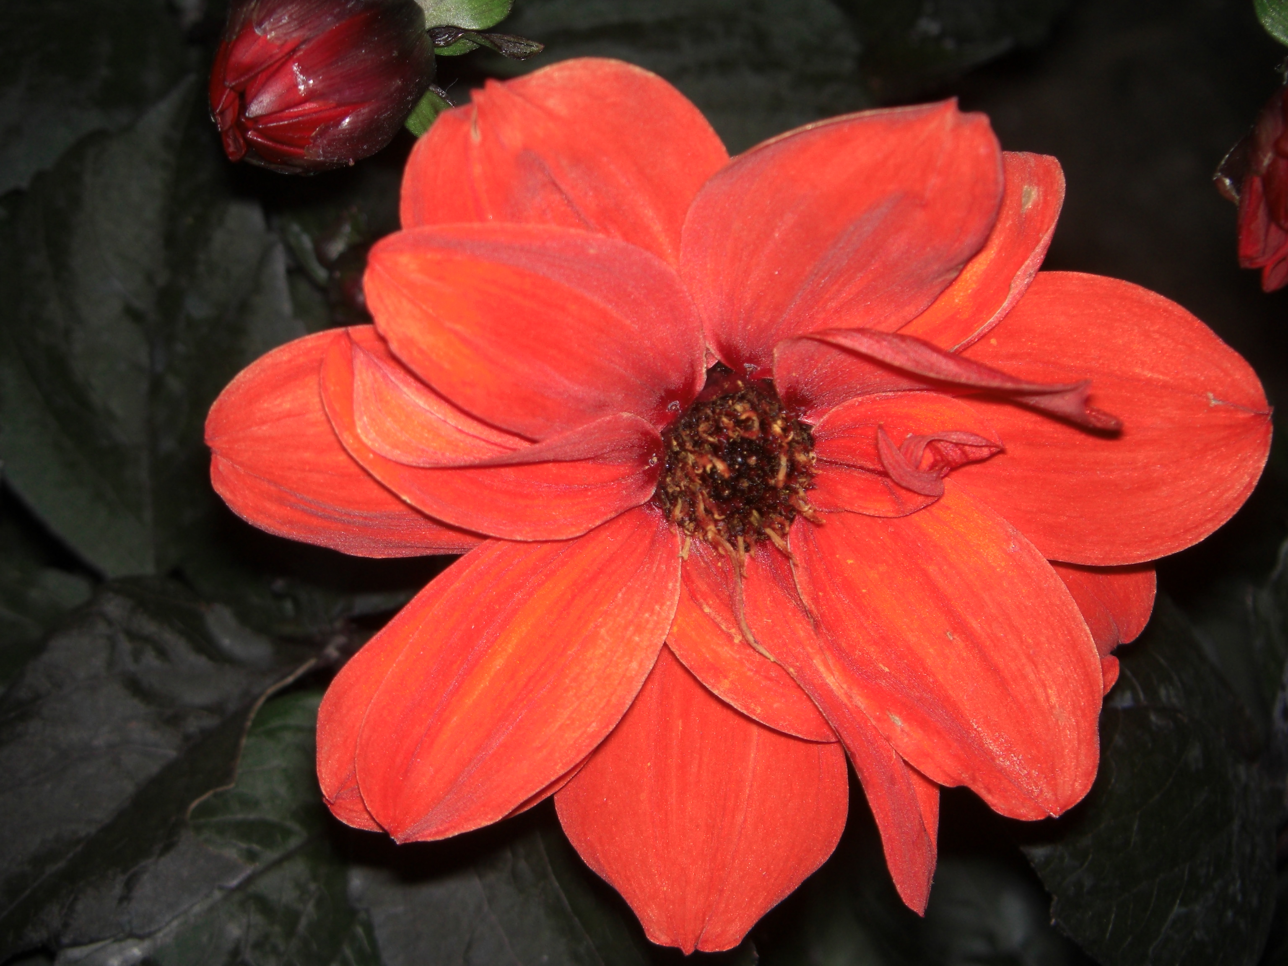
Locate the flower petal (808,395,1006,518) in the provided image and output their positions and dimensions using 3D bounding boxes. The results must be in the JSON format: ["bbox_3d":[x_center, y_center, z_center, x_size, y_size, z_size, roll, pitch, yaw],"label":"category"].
[{"bbox_3d":[0.027,-0.003,0.371,0.020,0.013,0.010,0,6,11],"label":"flower petal"}]

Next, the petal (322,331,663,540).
[{"bbox_3d":[-0.016,-0.005,0.371,0.036,0.017,0.012,14,7,-7],"label":"petal"}]

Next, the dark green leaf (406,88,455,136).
[{"bbox_3d":[-0.023,-0.041,0.392,0.005,0.003,0.007,43,71,12],"label":"dark green leaf"}]

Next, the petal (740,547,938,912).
[{"bbox_3d":[0.021,0.026,0.376,0.011,0.041,0.011,-26,7,4],"label":"petal"}]

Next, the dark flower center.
[{"bbox_3d":[0.010,-0.002,0.373,0.018,0.018,0.010,0,9,0],"label":"dark flower center"}]

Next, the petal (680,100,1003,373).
[{"bbox_3d":[0.021,-0.026,0.366,0.025,0.037,0.010,37,22,-6],"label":"petal"}]

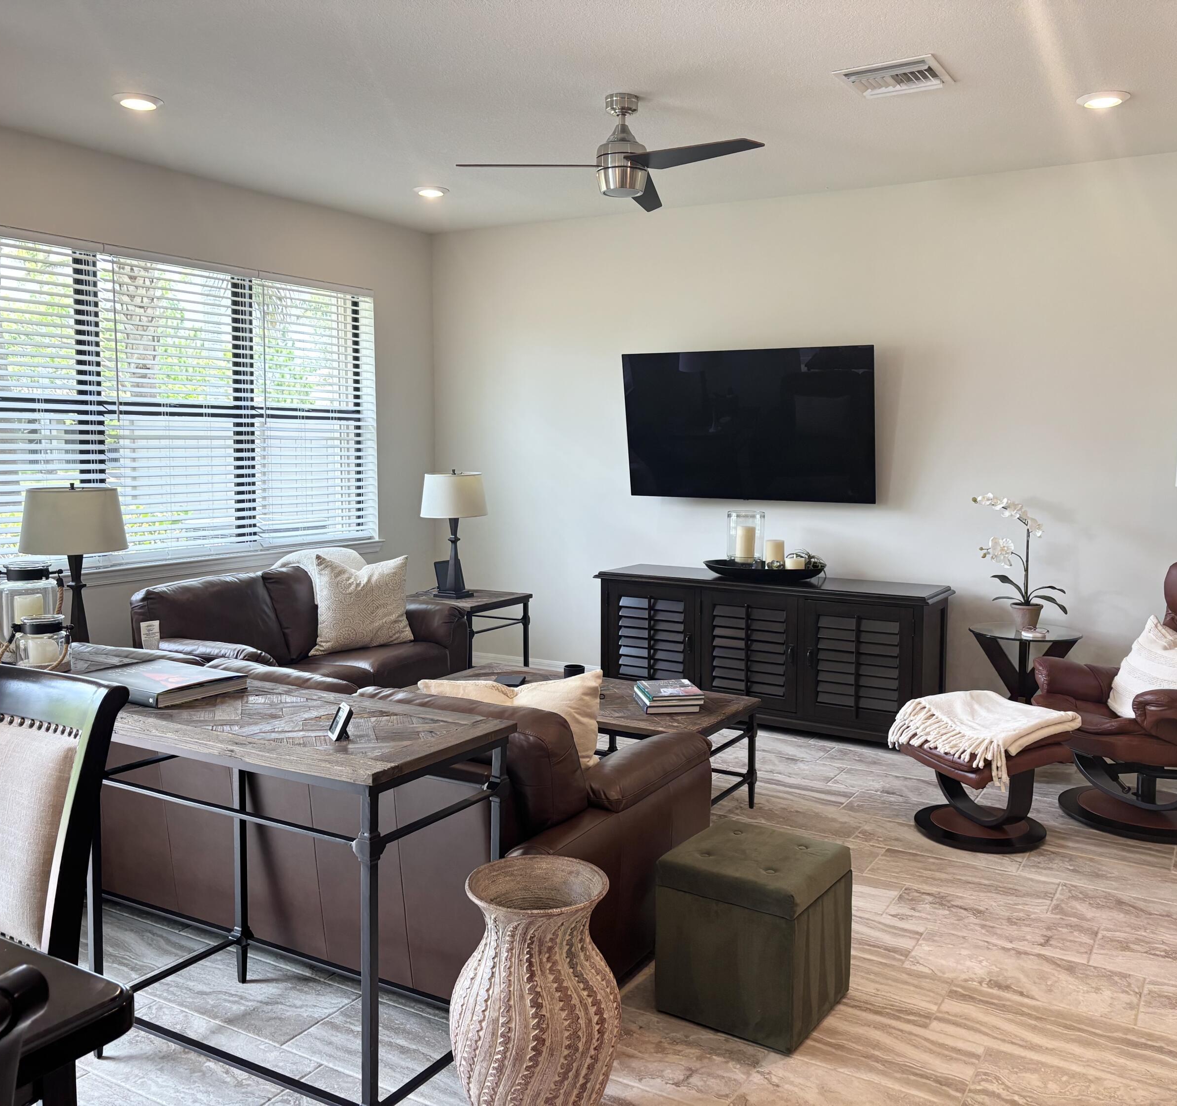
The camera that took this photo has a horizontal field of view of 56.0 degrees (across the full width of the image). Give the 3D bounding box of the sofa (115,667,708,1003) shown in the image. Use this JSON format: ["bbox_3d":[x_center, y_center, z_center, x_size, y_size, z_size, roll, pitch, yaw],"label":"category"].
[{"bbox_3d":[-0.761,0.735,3.627,2.100,0.870,1.040,4,7,31],"label":"sofa"}]

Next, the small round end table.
[{"bbox_3d":[2.061,0.679,5.248,0.500,0.615,0.500,4,7,31],"label":"small round end table"}]

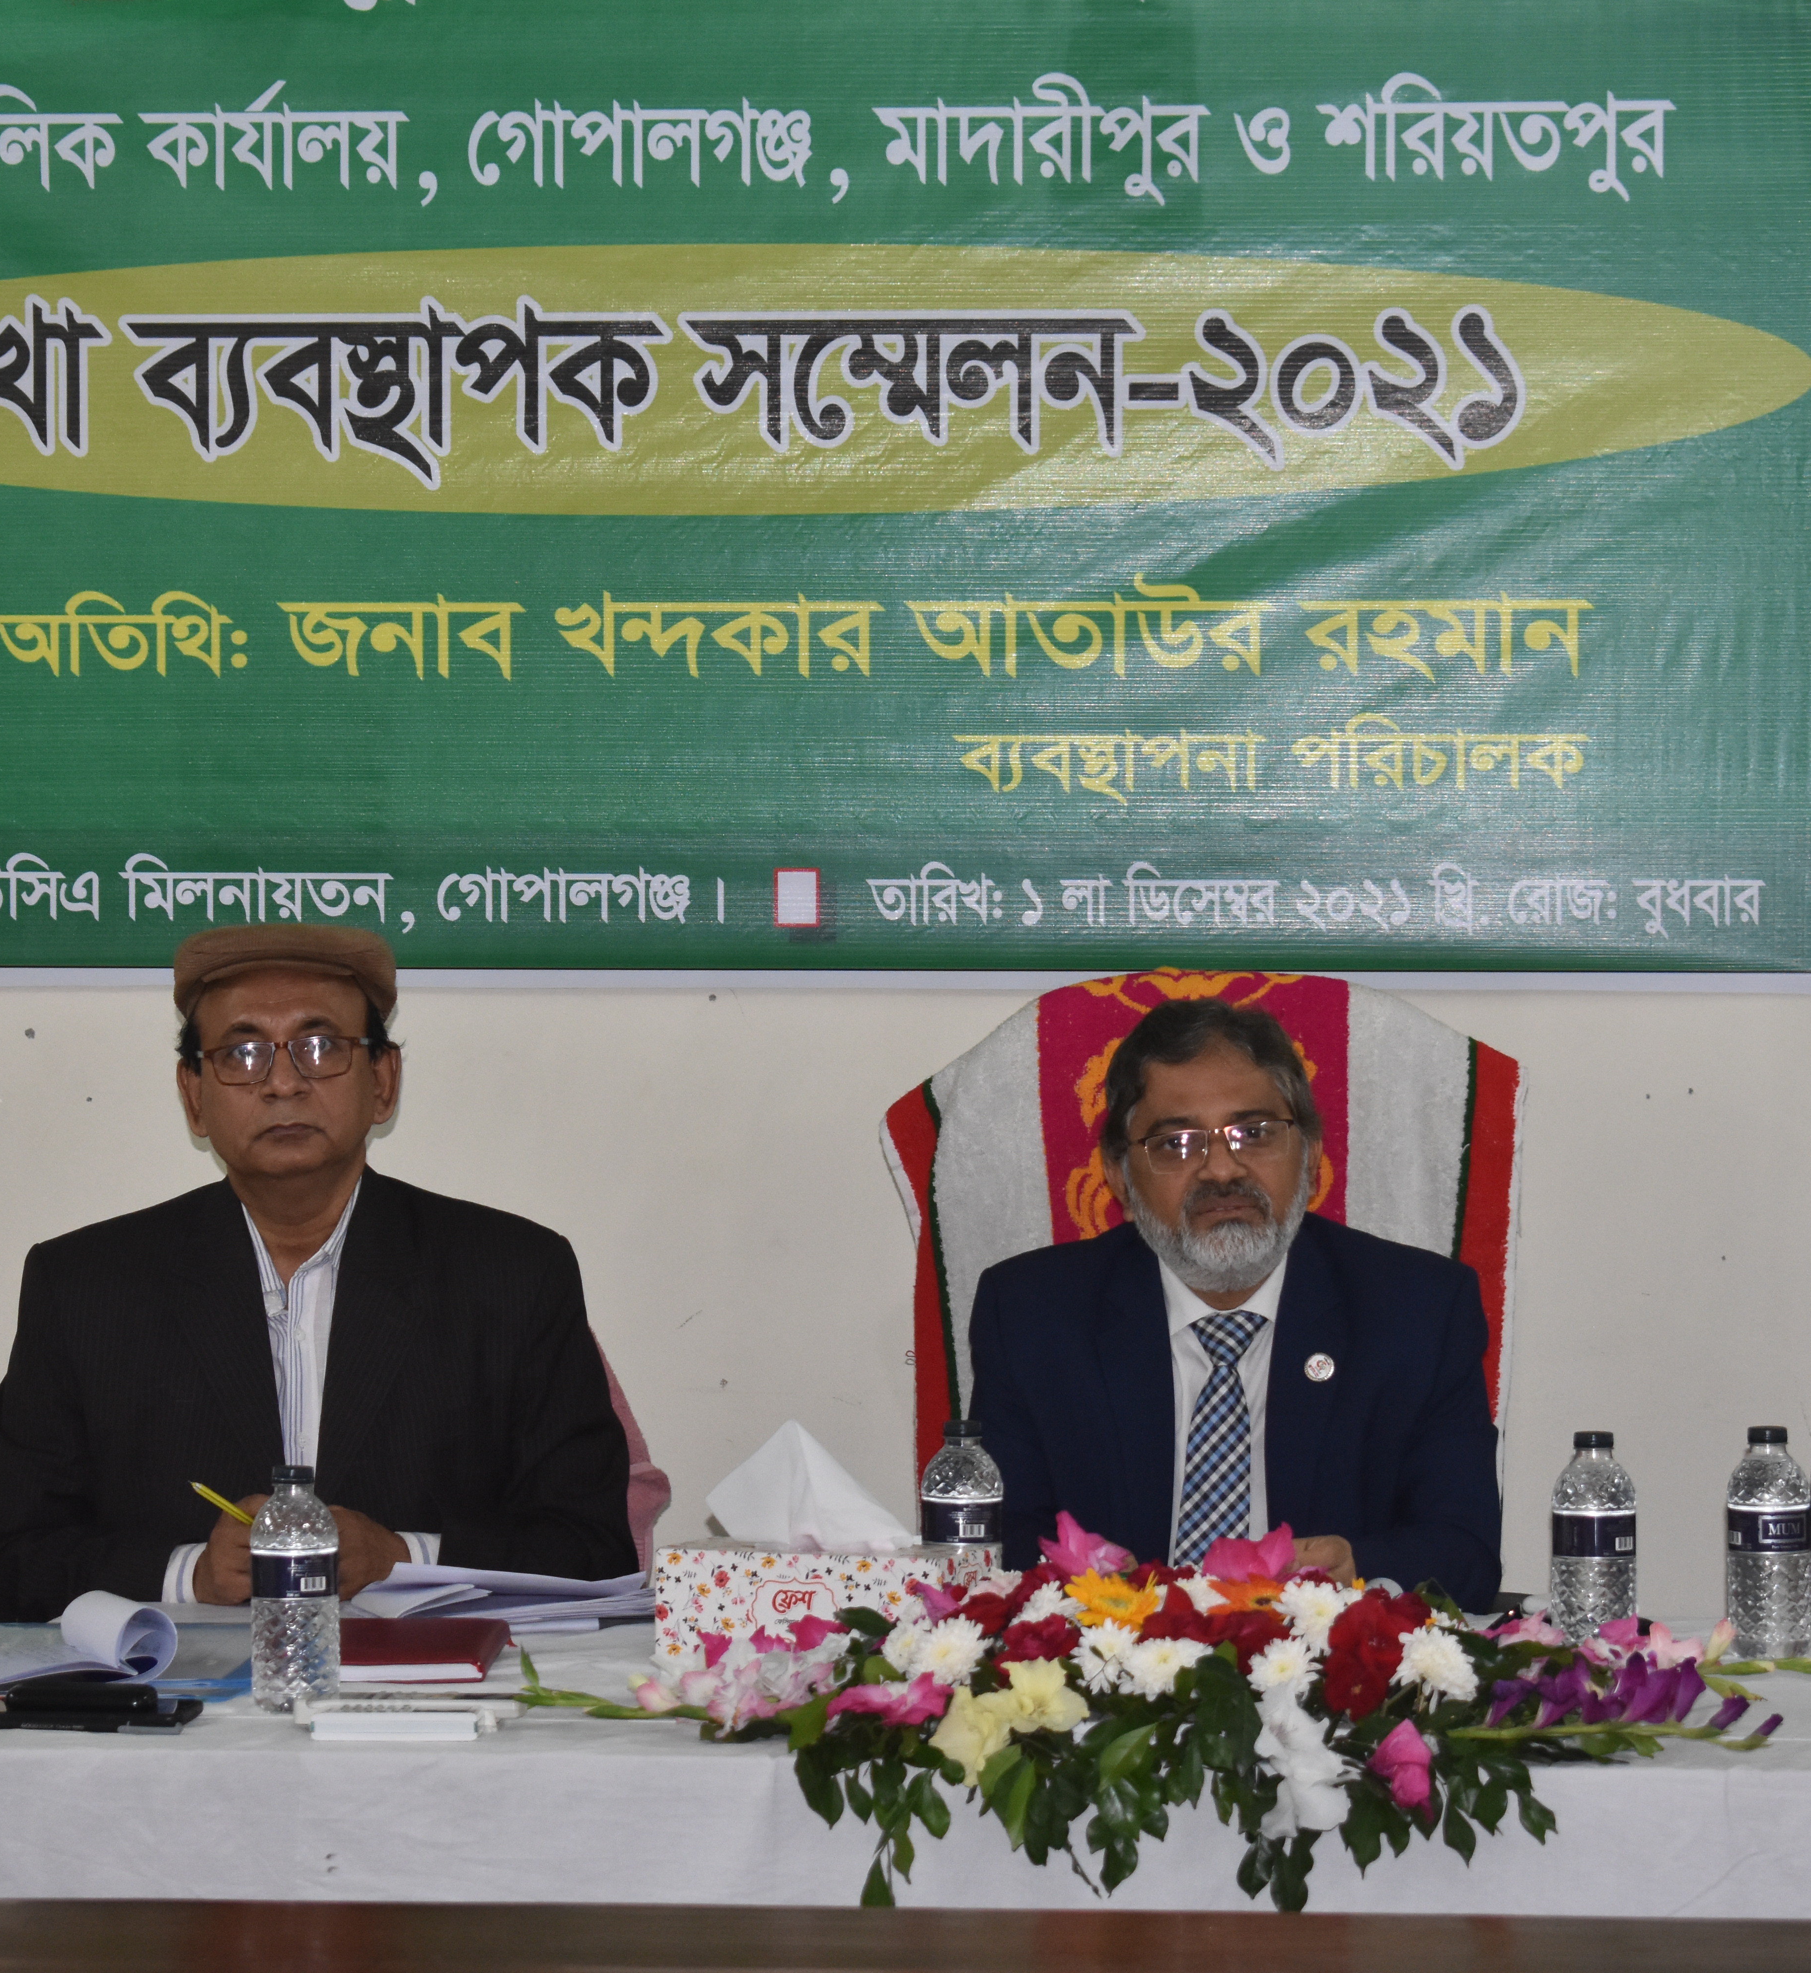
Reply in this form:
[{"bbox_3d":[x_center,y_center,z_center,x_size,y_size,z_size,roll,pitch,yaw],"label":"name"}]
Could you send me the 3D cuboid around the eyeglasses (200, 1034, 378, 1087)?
[{"bbox_3d":[-0.515,0.061,5.610,0.143,0.043,0.140,-4,0,-1],"label":"eyeglasses"}]

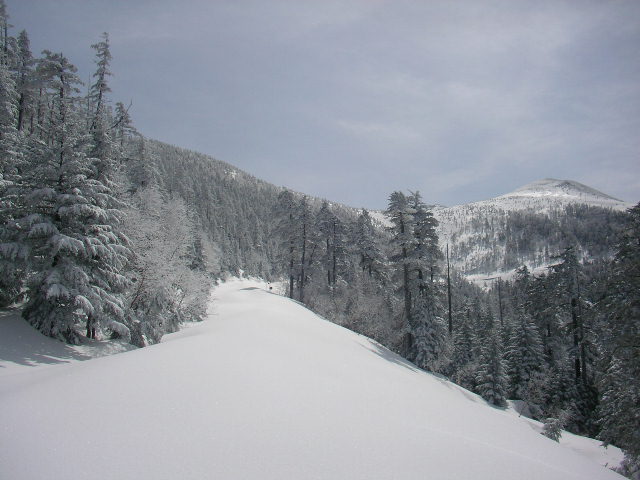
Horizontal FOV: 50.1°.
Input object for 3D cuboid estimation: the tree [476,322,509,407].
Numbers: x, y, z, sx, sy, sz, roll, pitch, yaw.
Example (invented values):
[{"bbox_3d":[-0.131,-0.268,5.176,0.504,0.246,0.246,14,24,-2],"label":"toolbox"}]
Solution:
[{"bbox_3d":[7.060,5.116,28.000,1.310,3.479,1.310,0,-4,0],"label":"tree"}]

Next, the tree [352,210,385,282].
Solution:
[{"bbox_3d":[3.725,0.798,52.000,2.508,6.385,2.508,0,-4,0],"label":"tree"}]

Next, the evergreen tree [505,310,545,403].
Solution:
[{"bbox_3d":[9.589,5.449,32.000,1.918,4.397,1.918,0,-4,0],"label":"evergreen tree"}]

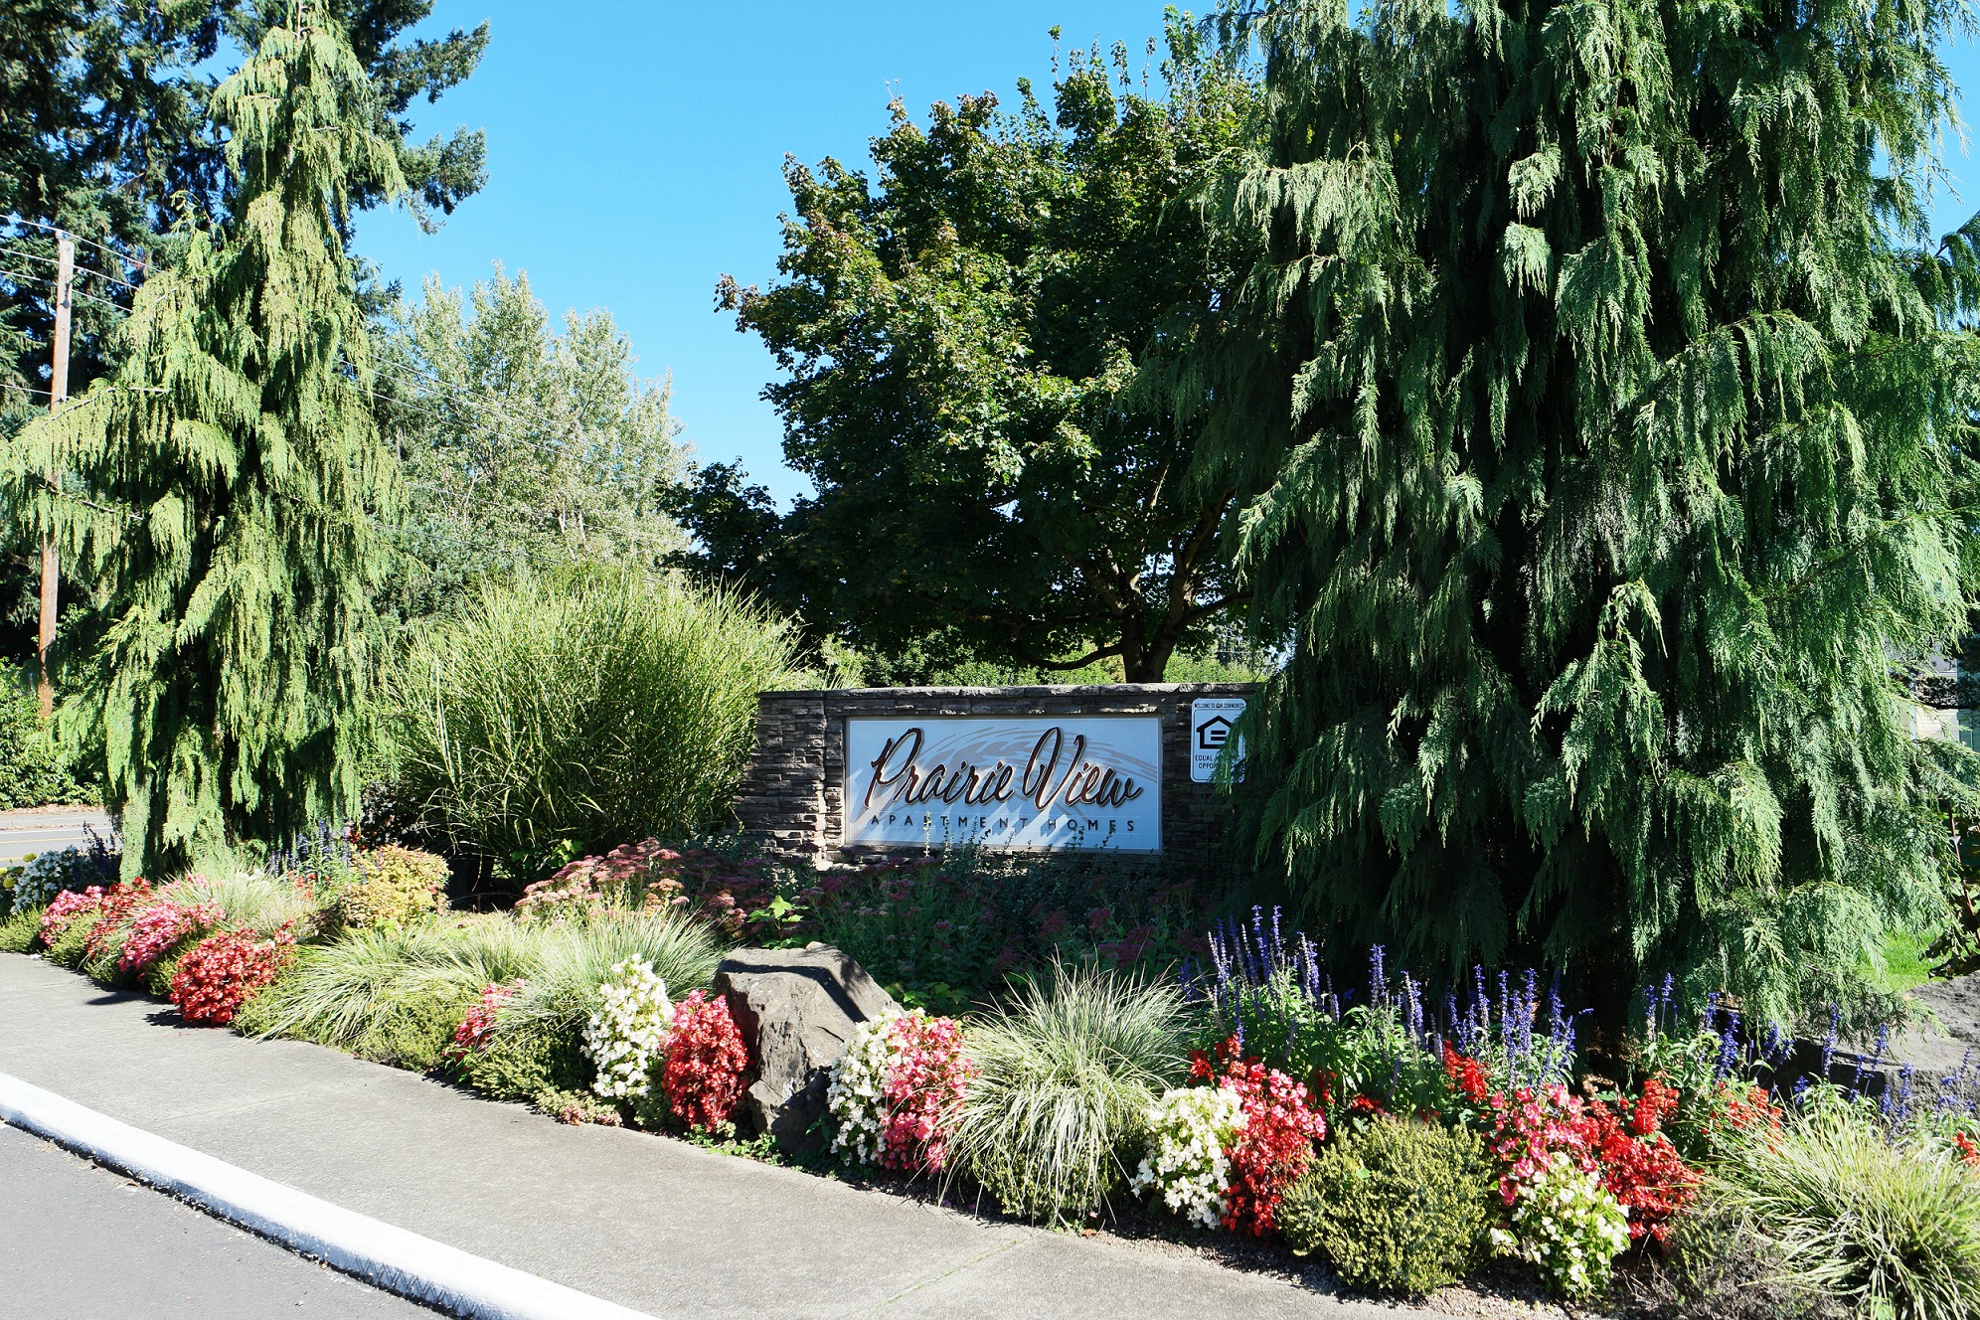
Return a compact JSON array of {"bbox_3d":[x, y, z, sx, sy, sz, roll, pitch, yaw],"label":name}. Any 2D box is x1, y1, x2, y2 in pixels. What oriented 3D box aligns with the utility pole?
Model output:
[{"bbox_3d":[-20.789,-3.091,29.225,0.300,12.924,0.300,2,-4,-36],"label":"utility pole"}]

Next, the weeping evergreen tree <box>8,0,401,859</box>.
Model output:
[{"bbox_3d":[-5.996,-1.844,10.323,2.700,7.467,2.700,2,-4,-30],"label":"weeping evergreen tree"}]

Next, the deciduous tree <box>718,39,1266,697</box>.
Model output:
[{"bbox_3d":[1.227,-2.531,14.469,8.500,9.114,8.300,0,-3,5],"label":"deciduous tree"}]

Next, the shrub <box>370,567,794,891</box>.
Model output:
[{"bbox_3d":[-2.581,0.457,8.488,2.500,2.000,2.400,1,-3,-17],"label":"shrub"}]

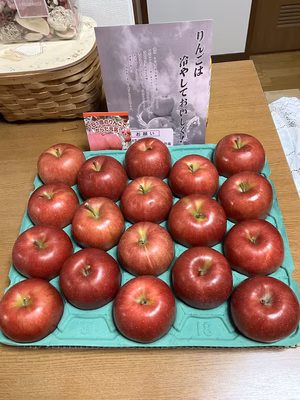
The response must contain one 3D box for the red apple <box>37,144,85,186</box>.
[{"bbox_3d":[-0.169,-0.068,0.642,0.089,0.077,0.089,-2,55,5],"label":"red apple"}]

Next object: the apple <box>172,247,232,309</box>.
[{"bbox_3d":[0.076,0.113,0.491,0.088,0.075,0.088,-2,55,5],"label":"apple"}]

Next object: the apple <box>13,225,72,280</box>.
[{"bbox_3d":[-0.171,0.082,0.536,0.092,0.080,0.092,-2,55,5],"label":"apple"}]

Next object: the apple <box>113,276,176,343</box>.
[{"bbox_3d":[-0.007,0.151,0.469,0.088,0.076,0.088,-2,56,5],"label":"apple"}]

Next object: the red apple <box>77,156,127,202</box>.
[{"bbox_3d":[-0.086,-0.038,0.613,0.090,0.077,0.090,-2,55,5],"label":"red apple"}]

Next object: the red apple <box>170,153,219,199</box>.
[{"bbox_3d":[0.079,-0.042,0.600,0.086,0.073,0.086,-2,55,5],"label":"red apple"}]

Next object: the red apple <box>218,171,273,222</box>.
[{"bbox_3d":[0.160,-0.006,0.565,0.088,0.076,0.088,-2,55,5],"label":"red apple"}]

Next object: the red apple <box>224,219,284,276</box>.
[{"bbox_3d":[0.156,0.071,0.505,0.087,0.075,0.087,-2,56,5],"label":"red apple"}]

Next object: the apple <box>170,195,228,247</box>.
[{"bbox_3d":[0.077,0.034,0.544,0.091,0.079,0.091,-2,55,5],"label":"apple"}]

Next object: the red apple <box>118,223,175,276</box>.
[{"bbox_3d":[-0.006,0.076,0.519,0.087,0.074,0.087,-2,56,5],"label":"red apple"}]

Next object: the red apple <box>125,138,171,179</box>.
[{"bbox_3d":[-0.004,-0.076,0.622,0.084,0.071,0.084,-2,56,5],"label":"red apple"}]

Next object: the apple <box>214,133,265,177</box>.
[{"bbox_3d":[0.161,-0.081,0.607,0.088,0.073,0.088,-2,56,5],"label":"apple"}]

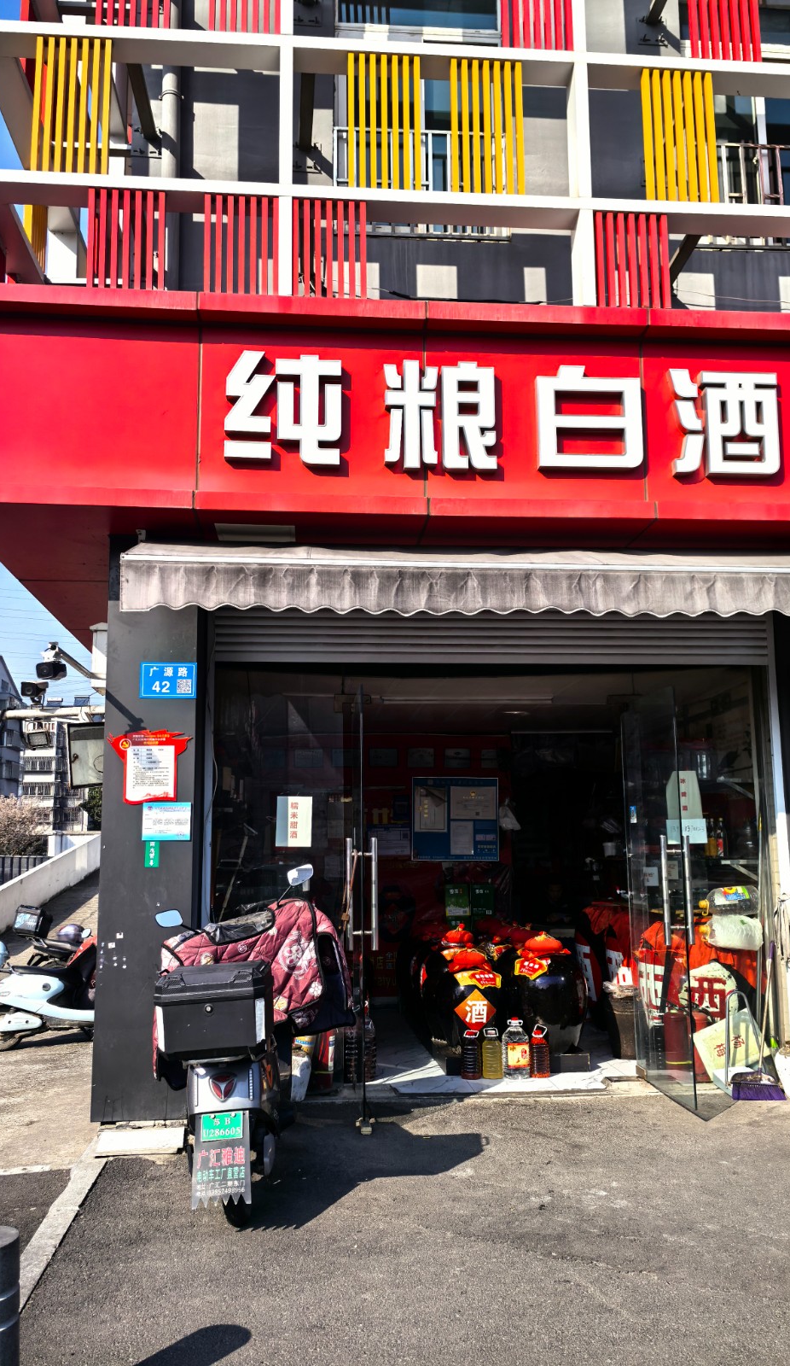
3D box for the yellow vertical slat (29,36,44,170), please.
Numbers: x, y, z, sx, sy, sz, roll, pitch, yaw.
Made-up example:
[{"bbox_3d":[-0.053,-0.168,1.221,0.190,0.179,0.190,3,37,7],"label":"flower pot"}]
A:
[{"bbox_3d":[-1.954,-3.151,5.817,0.033,0.832,0.037,0,-9,-5],"label":"yellow vertical slat"}]

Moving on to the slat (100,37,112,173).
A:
[{"bbox_3d":[-1.584,-3.149,5.849,0.033,0.832,0.037,0,-9,-5],"label":"slat"}]

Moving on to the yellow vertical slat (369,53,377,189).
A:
[{"bbox_3d":[-0.122,-3.127,5.983,0.033,0.830,0.080,0,-9,-5],"label":"yellow vertical slat"}]

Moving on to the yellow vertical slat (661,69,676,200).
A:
[{"bbox_3d":[1.608,-3.174,6.238,0.035,0.857,0.066,0,-9,-5],"label":"yellow vertical slat"}]

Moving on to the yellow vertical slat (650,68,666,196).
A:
[{"bbox_3d":[1.512,-3.135,6.113,0.033,0.832,0.037,0,-9,-5],"label":"yellow vertical slat"}]

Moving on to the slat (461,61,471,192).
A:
[{"bbox_3d":[0.409,-3.179,6.132,0.035,0.857,0.066,0,-9,-5],"label":"slat"}]

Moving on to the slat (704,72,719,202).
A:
[{"bbox_3d":[1.858,-3.173,6.260,0.035,0.857,0.066,0,-9,-5],"label":"slat"}]

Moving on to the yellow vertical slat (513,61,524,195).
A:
[{"bbox_3d":[0.706,-3.122,6.054,0.033,0.830,0.080,0,-9,-5],"label":"yellow vertical slat"}]

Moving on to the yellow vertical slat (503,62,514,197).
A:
[{"bbox_3d":[0.650,-3.139,6.039,0.033,0.832,0.037,0,-9,-5],"label":"yellow vertical slat"}]

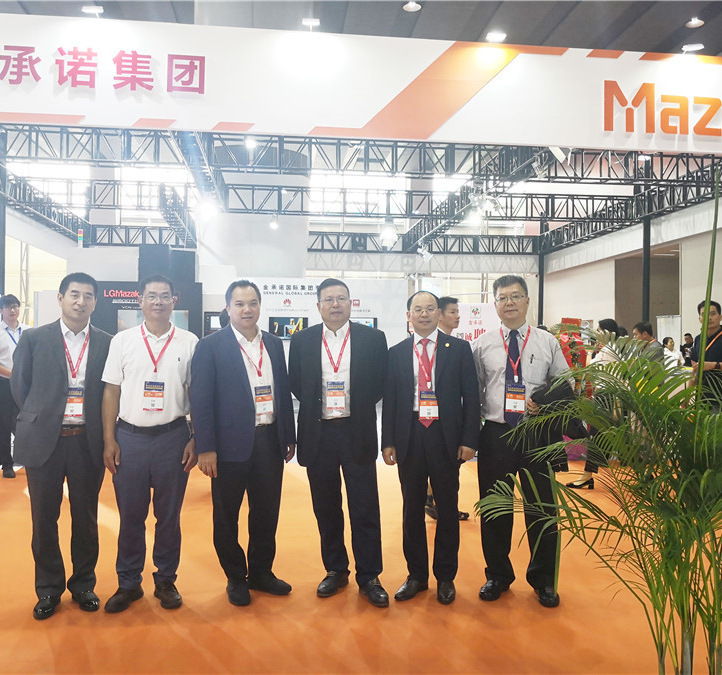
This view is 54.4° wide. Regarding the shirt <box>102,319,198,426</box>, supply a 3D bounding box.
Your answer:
[{"bbox_3d":[-1.119,0.199,3.730,0.500,0.560,0.280,1,-1,-20],"label":"shirt"}]

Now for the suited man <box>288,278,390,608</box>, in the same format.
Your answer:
[{"bbox_3d":[-0.123,0.537,3.830,0.550,1.710,0.360,0,-1,-3],"label":"suited man"}]

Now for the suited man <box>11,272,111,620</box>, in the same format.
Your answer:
[{"bbox_3d":[-1.579,0.519,3.700,0.510,1.720,0.360,1,-1,-30],"label":"suited man"}]

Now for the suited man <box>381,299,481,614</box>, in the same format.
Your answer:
[{"bbox_3d":[0.380,0.572,3.840,0.530,1.650,0.340,0,-1,8],"label":"suited man"}]

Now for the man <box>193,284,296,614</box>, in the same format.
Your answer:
[{"bbox_3d":[-0.641,0.538,3.830,0.530,1.700,0.370,1,-1,-25],"label":"man"}]

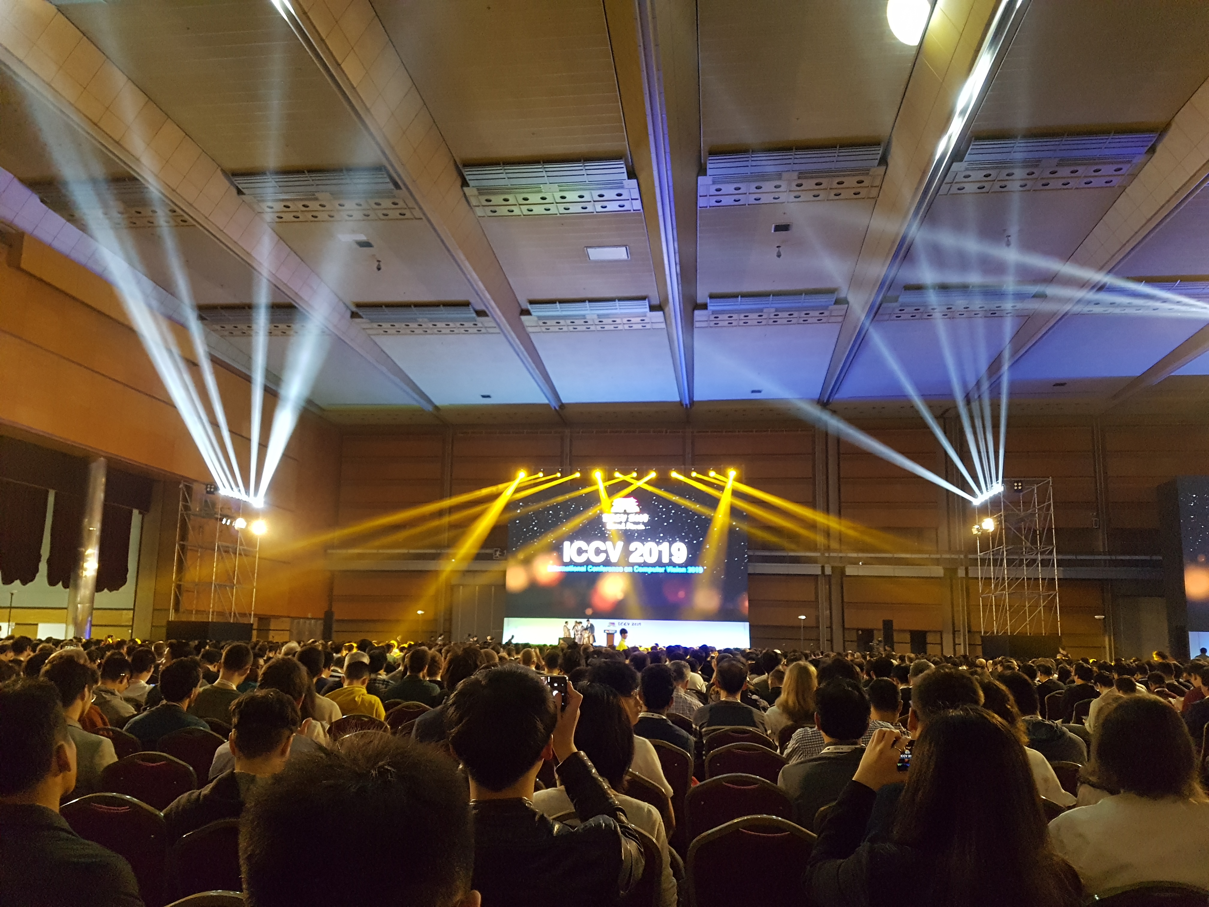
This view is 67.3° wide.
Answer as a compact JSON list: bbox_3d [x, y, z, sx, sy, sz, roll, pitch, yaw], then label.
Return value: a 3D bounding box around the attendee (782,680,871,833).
[{"bbox_3d":[0.865,1.493,3.368,0.490,1.310,0.780,0,-12,7],"label":"attendee"}]

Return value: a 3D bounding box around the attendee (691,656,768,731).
[{"bbox_3d":[0.823,2.012,5.862,0.500,1.330,0.780,0,-12,7],"label":"attendee"}]

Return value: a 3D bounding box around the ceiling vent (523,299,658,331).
[{"bbox_3d":[-0.595,-7.137,46.982,7.340,0.450,3.800,-1,-12,7],"label":"ceiling vent"}]

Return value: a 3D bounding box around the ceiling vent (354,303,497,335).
[{"bbox_3d":[-9.454,-7.025,48.013,7.300,0.450,3.800,-1,-12,7],"label":"ceiling vent"}]

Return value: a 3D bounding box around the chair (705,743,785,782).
[{"bbox_3d":[0.770,2.013,4.931,0.460,0.910,0.570,-1,-12,7],"label":"chair"}]

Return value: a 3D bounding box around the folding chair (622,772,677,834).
[{"bbox_3d":[0.086,1.776,3.827,0.460,0.920,0.570,0,-12,7],"label":"folding chair"}]

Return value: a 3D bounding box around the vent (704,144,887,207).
[{"bbox_3d":[6.903,-10.294,33.840,6.850,0.450,3.600,-1,-12,7],"label":"vent"}]

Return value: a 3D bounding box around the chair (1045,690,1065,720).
[{"bbox_3d":[5.276,3.207,10.501,0.460,0.910,0.570,-1,-12,7],"label":"chair"}]

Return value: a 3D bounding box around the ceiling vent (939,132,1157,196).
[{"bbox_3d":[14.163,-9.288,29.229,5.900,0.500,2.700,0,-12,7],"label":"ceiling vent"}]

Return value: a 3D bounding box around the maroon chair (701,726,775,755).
[{"bbox_3d":[0.877,2.217,5.836,0.460,0.920,0.570,0,-12,7],"label":"maroon chair"}]

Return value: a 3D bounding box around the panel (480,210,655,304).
[{"bbox_3d":[-1.120,-7.752,36.978,6.100,0.150,8.700,0,-12,7],"label":"panel"}]

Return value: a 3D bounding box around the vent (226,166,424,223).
[{"bbox_3d":[-10.786,-10.070,35.898,6.770,0.450,3.600,-1,-12,7],"label":"vent"}]

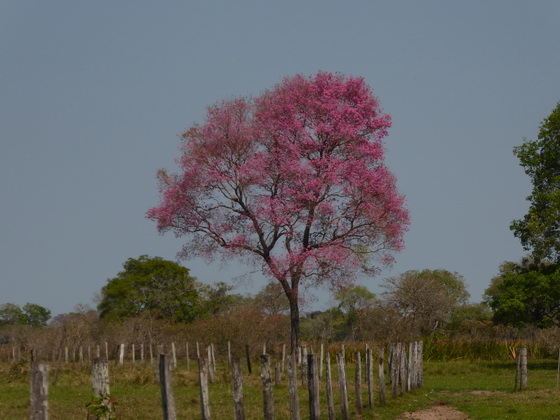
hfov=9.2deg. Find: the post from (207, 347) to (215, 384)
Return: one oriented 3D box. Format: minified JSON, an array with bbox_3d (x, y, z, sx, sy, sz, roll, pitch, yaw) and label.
[{"bbox_3d":[-2.450,5.509,123.453,0.129,1.319,0.129,0,-2,0],"label":"post"}]

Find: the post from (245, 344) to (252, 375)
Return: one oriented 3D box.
[{"bbox_3d":[-1.417,6.900,159.777,0.130,1.292,0.130,0,-2,0],"label":"post"}]

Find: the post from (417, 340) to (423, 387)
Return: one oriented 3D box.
[{"bbox_3d":[4.290,4.711,105.567,0.143,1.403,0.143,0,-2,0],"label":"post"}]

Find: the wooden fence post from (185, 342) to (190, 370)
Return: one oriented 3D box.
[{"bbox_3d":[-4.624,7.363,174.000,0.126,1.407,0.126,-1,-2,-2],"label":"wooden fence post"}]

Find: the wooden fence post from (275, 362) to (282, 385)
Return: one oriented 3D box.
[{"bbox_3d":[-0.075,5.564,117.633,0.146,0.731,0.146,0,-2,0],"label":"wooden fence post"}]

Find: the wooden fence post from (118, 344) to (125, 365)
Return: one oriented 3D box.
[{"bbox_3d":[-9.356,8.571,205.000,0.225,1.214,0.225,0,-2,-3],"label":"wooden fence post"}]

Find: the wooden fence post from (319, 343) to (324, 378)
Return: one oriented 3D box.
[{"bbox_3d":[1.635,5.941,135.750,0.111,1.333,0.111,0,-2,0],"label":"wooden fence post"}]

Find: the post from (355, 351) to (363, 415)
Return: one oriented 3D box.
[{"bbox_3d":[1.711,3.759,75.000,0.121,1.343,0.121,-1,-2,1],"label":"post"}]

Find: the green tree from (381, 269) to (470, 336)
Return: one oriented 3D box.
[{"bbox_3d":[11.558,8.142,275.000,7.149,6.990,6.792,-1,-2,2],"label":"green tree"}]

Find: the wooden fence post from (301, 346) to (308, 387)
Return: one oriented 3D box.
[{"bbox_3d":[0.852,5.317,118.000,0.177,1.397,0.177,-1,-2,0],"label":"wooden fence post"}]

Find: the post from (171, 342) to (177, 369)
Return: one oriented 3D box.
[{"bbox_3d":[-5.591,7.692,183.459,0.135,1.341,0.135,0,-2,0],"label":"post"}]

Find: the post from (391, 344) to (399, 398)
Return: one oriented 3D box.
[{"bbox_3d":[3.122,4.378,94.000,0.171,1.480,0.171,-1,-2,2],"label":"post"}]

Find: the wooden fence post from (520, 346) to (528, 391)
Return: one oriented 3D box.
[{"bbox_3d":[7.667,4.990,109.000,0.208,1.385,0.208,-1,-2,4],"label":"wooden fence post"}]

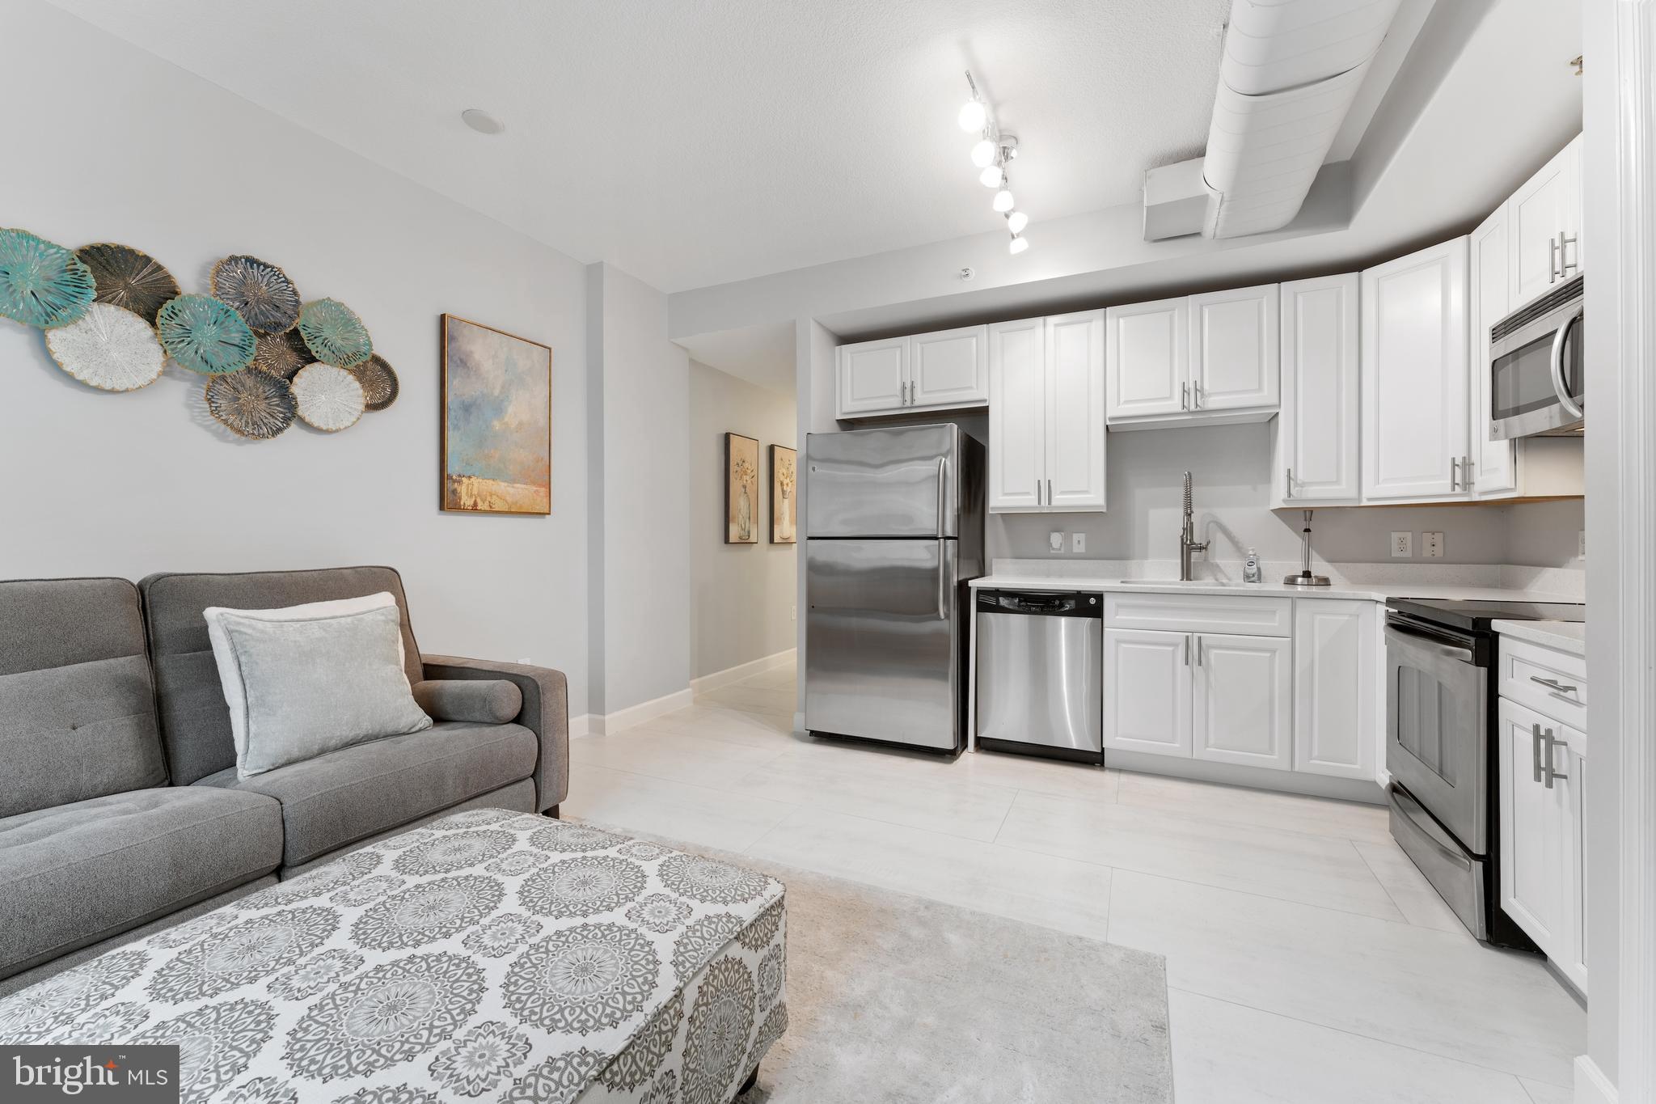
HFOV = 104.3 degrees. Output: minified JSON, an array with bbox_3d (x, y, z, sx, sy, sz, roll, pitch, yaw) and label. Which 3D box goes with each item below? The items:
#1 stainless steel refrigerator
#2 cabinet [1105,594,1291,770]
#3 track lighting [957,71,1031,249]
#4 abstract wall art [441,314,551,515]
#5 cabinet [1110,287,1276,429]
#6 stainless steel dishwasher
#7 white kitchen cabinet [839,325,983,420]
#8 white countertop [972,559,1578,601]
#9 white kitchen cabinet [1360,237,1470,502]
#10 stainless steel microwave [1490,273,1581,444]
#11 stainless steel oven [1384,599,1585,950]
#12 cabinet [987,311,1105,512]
[{"bbox_3d":[0.413,0.208,3.713,0.844,1.720,0.750,0,0,26],"label":"stainless steel refrigerator"},{"bbox_3d":[1.816,0.584,3.244,0.754,0.780,0.625,0,0,26],"label":"cabinet"},{"bbox_3d":[0.691,-1.564,2.603,0.190,0.225,1.170,0,0,26],"label":"track lighting"},{"bbox_3d":[-1.656,-0.651,3.264,0.038,0.912,0.590,0,0,26],"label":"abstract wall art"},{"bbox_3d":[1.879,-0.975,3.374,0.757,0.619,0.320,0,0,26],"label":"cabinet"},{"bbox_3d":[1.188,0.642,3.532,0.612,0.874,0.598,0,1,26],"label":"stainless steel dishwasher"},{"bbox_3d":[0.552,-1.060,4.000,0.952,0.450,0.321,0,1,26],"label":"white kitchen cabinet"},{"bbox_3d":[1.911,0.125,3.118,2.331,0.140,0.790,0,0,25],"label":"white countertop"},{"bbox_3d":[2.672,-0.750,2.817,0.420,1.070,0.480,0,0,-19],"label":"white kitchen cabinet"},{"bbox_3d":[2.395,-0.598,1.899,0.393,0.410,0.760,0,1,26],"label":"stainless steel microwave"},{"bbox_3d":[2.251,0.634,1.970,0.688,0.925,0.756,0,1,26],"label":"stainless steel oven"},{"bbox_3d":[1.261,-0.753,3.671,0.610,1.070,0.320,0,0,26],"label":"cabinet"}]

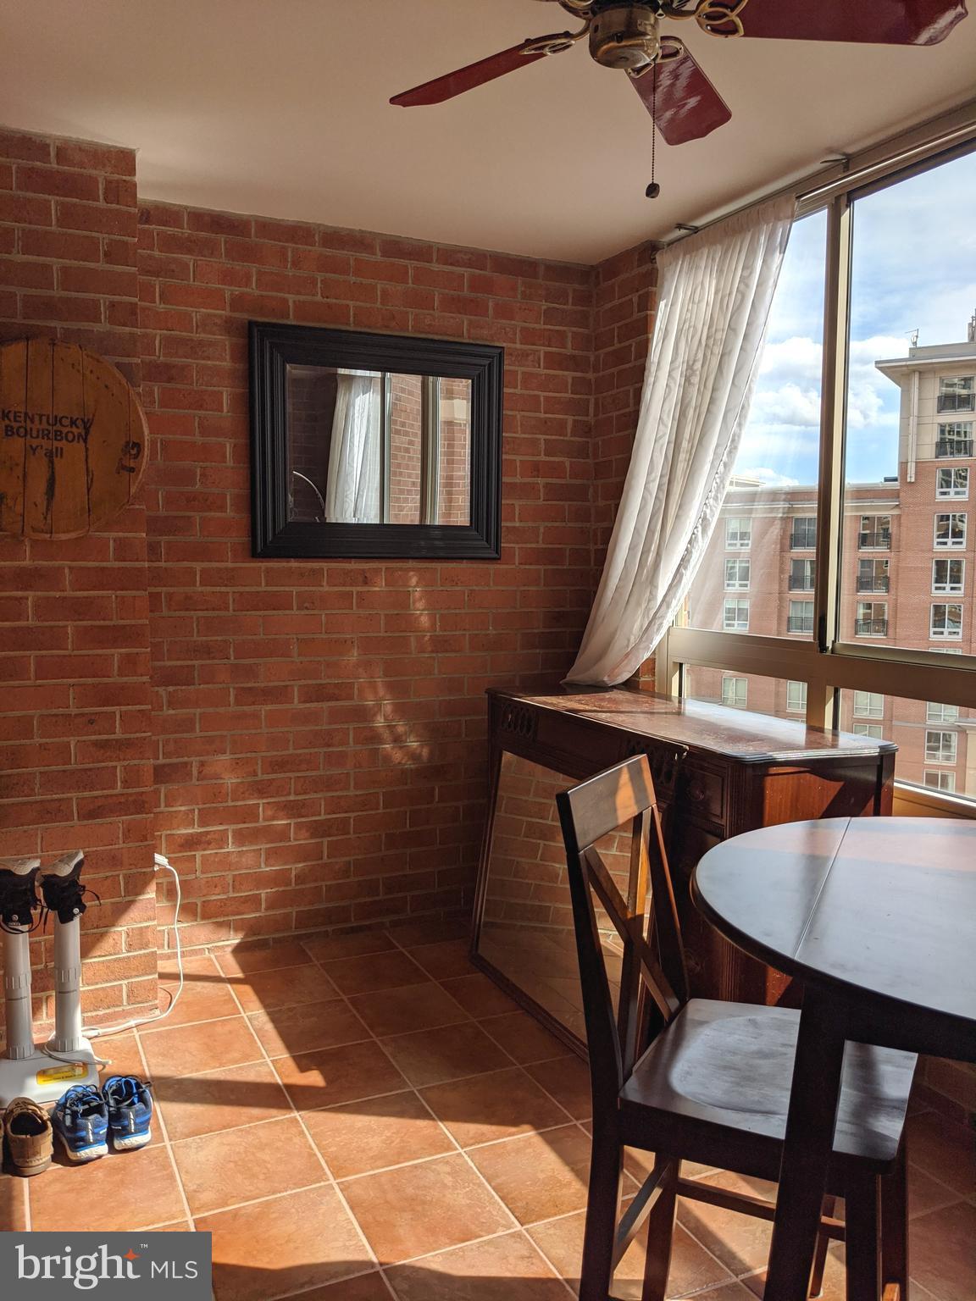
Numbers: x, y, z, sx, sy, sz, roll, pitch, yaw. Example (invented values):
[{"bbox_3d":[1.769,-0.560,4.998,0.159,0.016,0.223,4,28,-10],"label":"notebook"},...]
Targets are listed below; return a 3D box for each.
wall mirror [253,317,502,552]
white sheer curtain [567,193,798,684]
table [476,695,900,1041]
[{"bbox_3d":[-0.367,-0.707,3.548,0.932,0.774,0.045,-2,5,-25],"label":"wall mirror"},{"bbox_3d":[0.584,-0.575,3.337,0.180,1.500,1.080,-2,5,-25],"label":"white sheer curtain"},{"bbox_3d":[0.519,0.634,3.117,0.590,0.885,1.410,-2,5,-25],"label":"table"}]

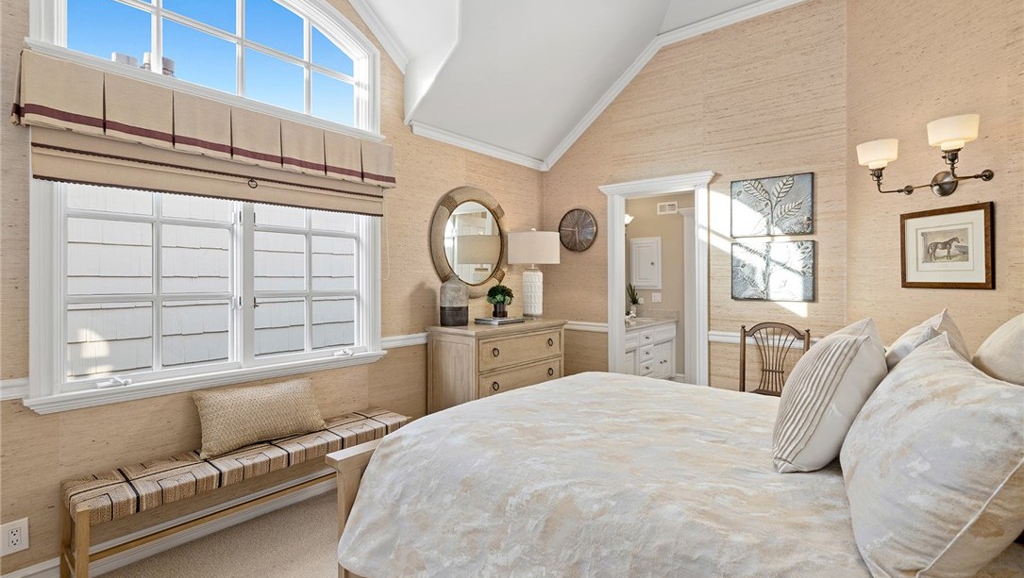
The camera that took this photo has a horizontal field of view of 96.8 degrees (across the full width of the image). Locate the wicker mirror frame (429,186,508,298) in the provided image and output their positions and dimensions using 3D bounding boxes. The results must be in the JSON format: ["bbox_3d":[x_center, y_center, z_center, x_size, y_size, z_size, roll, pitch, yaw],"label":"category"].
[{"bbox_3d":[-0.322,-0.368,3.663,0.050,0.890,0.880,0,1,41],"label":"wicker mirror frame"}]

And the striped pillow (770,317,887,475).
[{"bbox_3d":[0.968,0.306,1.391,0.190,0.460,0.480,32,21,36],"label":"striped pillow"}]

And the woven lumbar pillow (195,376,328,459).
[{"bbox_3d":[-1.308,0.645,2.405,0.130,0.320,0.600,-28,-17,38],"label":"woven lumbar pillow"}]

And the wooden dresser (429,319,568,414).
[{"bbox_3d":[-0.083,0.748,3.541,0.530,0.955,1.060,0,1,41],"label":"wooden dresser"}]

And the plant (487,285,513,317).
[{"bbox_3d":[-0.095,0.100,3.698,0.215,0.270,0.215,0,1,0],"label":"plant"}]

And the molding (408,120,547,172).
[{"bbox_3d":[-0.194,-1.161,3.795,0.060,0.075,1.550,0,1,41],"label":"molding"}]

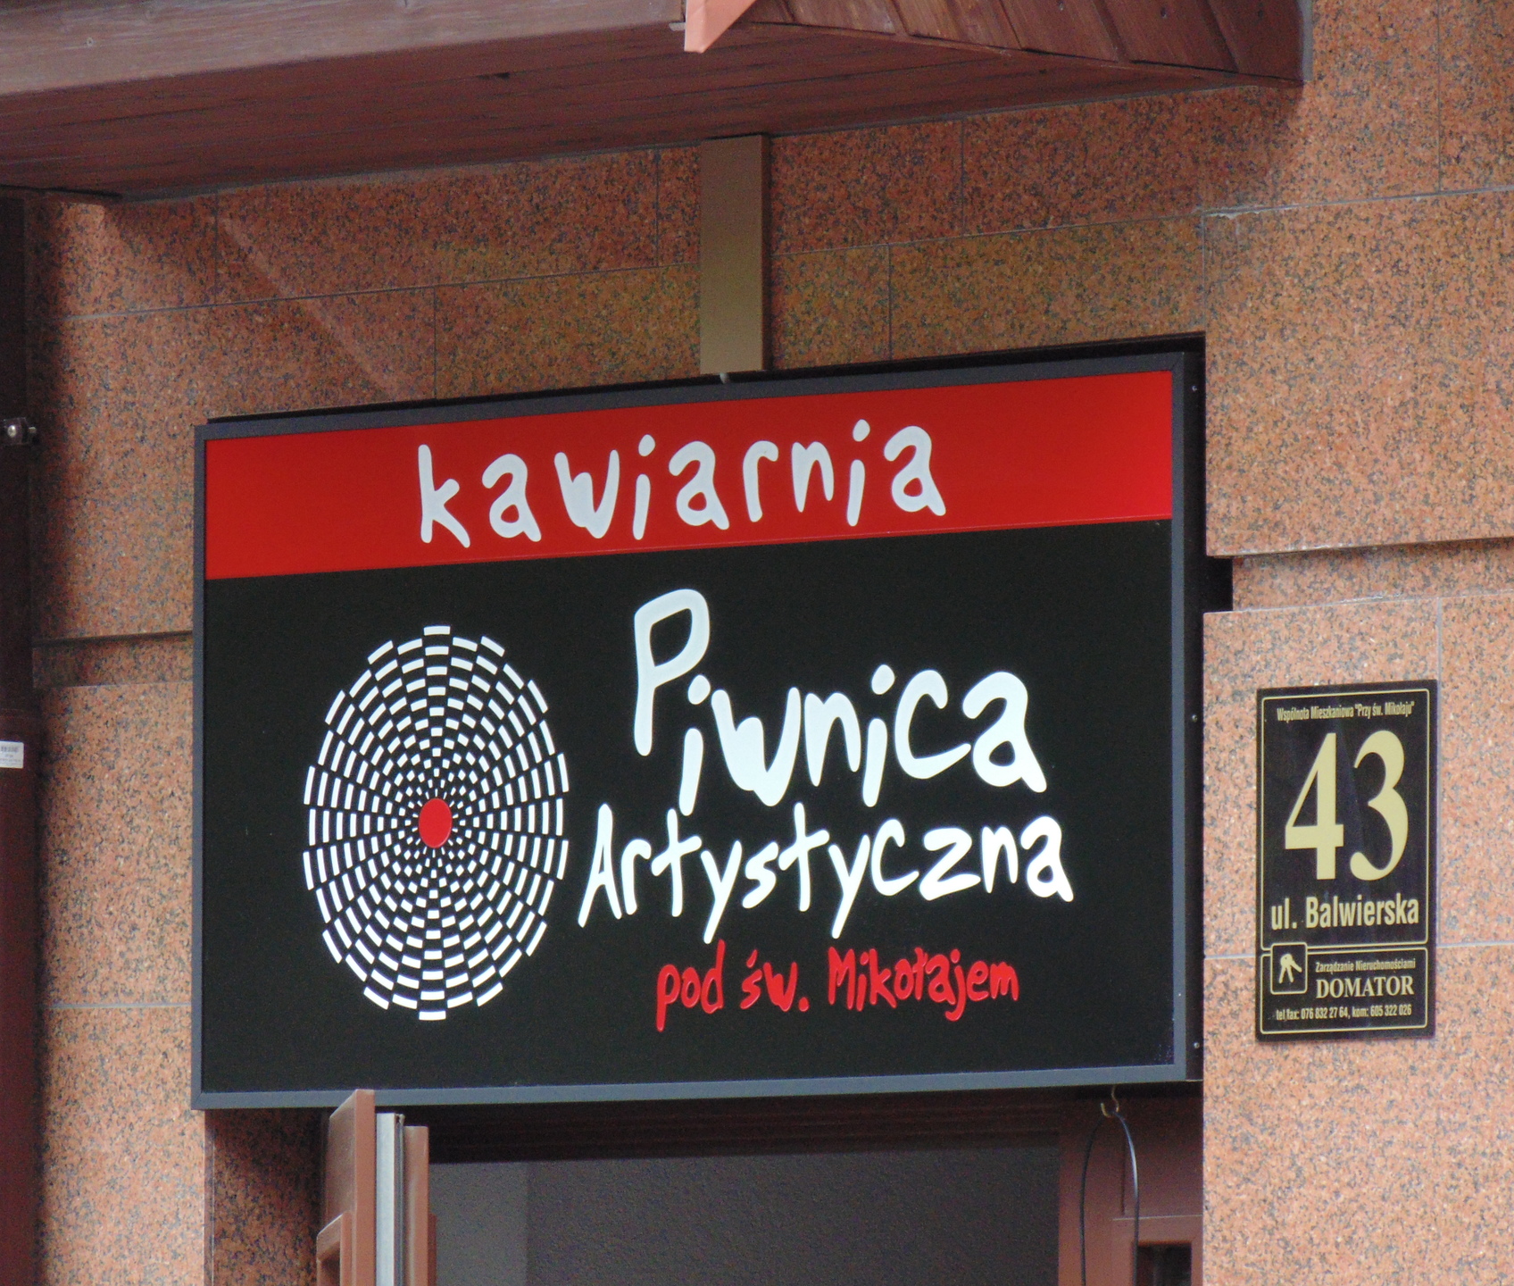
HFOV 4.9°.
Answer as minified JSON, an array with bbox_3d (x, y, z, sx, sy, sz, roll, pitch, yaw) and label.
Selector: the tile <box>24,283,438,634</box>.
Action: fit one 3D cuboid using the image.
[{"bbox_3d":[-0.495,-0.165,16.782,0.030,0.306,0.615,3,-4,-42],"label":"tile"}]

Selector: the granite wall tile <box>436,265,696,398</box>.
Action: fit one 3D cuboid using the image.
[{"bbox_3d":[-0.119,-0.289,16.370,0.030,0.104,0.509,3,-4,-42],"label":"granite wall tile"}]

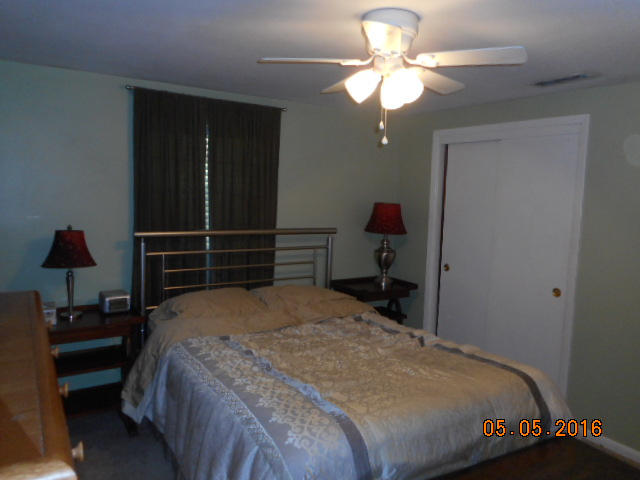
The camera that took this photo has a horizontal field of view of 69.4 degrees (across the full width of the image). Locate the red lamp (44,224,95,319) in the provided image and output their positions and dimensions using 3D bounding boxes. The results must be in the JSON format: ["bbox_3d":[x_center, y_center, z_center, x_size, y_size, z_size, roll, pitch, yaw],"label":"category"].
[{"bbox_3d":[-1.595,0.201,2.939,0.340,0.600,0.340,-2,8,-32],"label":"red lamp"}]

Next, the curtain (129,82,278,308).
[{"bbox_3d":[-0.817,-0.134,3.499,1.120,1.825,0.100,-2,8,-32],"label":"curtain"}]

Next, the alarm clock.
[{"bbox_3d":[-1.413,0.424,3.191,0.165,0.115,0.140,-2,8,-32],"label":"alarm clock"}]

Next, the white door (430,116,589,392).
[{"bbox_3d":[1.367,0.175,3.703,0.100,2.157,1.380,-2,8,-32],"label":"white door"}]

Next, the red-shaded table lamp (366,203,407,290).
[{"bbox_3d":[0.614,0.041,4.185,0.375,0.770,0.375,2,7,0],"label":"red-shaded table lamp"}]

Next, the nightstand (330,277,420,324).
[{"bbox_3d":[0.482,0.783,4.218,0.610,0.771,0.480,-2,8,-32],"label":"nightstand"}]

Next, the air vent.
[{"bbox_3d":[1.500,-0.967,2.829,0.160,0.025,0.380,-2,8,-32],"label":"air vent"}]

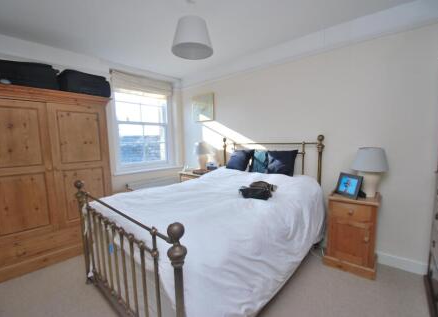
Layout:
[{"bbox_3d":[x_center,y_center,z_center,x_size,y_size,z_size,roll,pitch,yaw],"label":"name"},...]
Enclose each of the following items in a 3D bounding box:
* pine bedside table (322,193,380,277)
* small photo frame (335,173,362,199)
[{"bbox_3d":[1.387,0.740,2.074,0.430,0.740,0.365,3,6,37],"label":"pine bedside table"},{"bbox_3d":[1.359,0.286,2.045,0.060,0.235,0.255,15,1,-15],"label":"small photo frame"}]

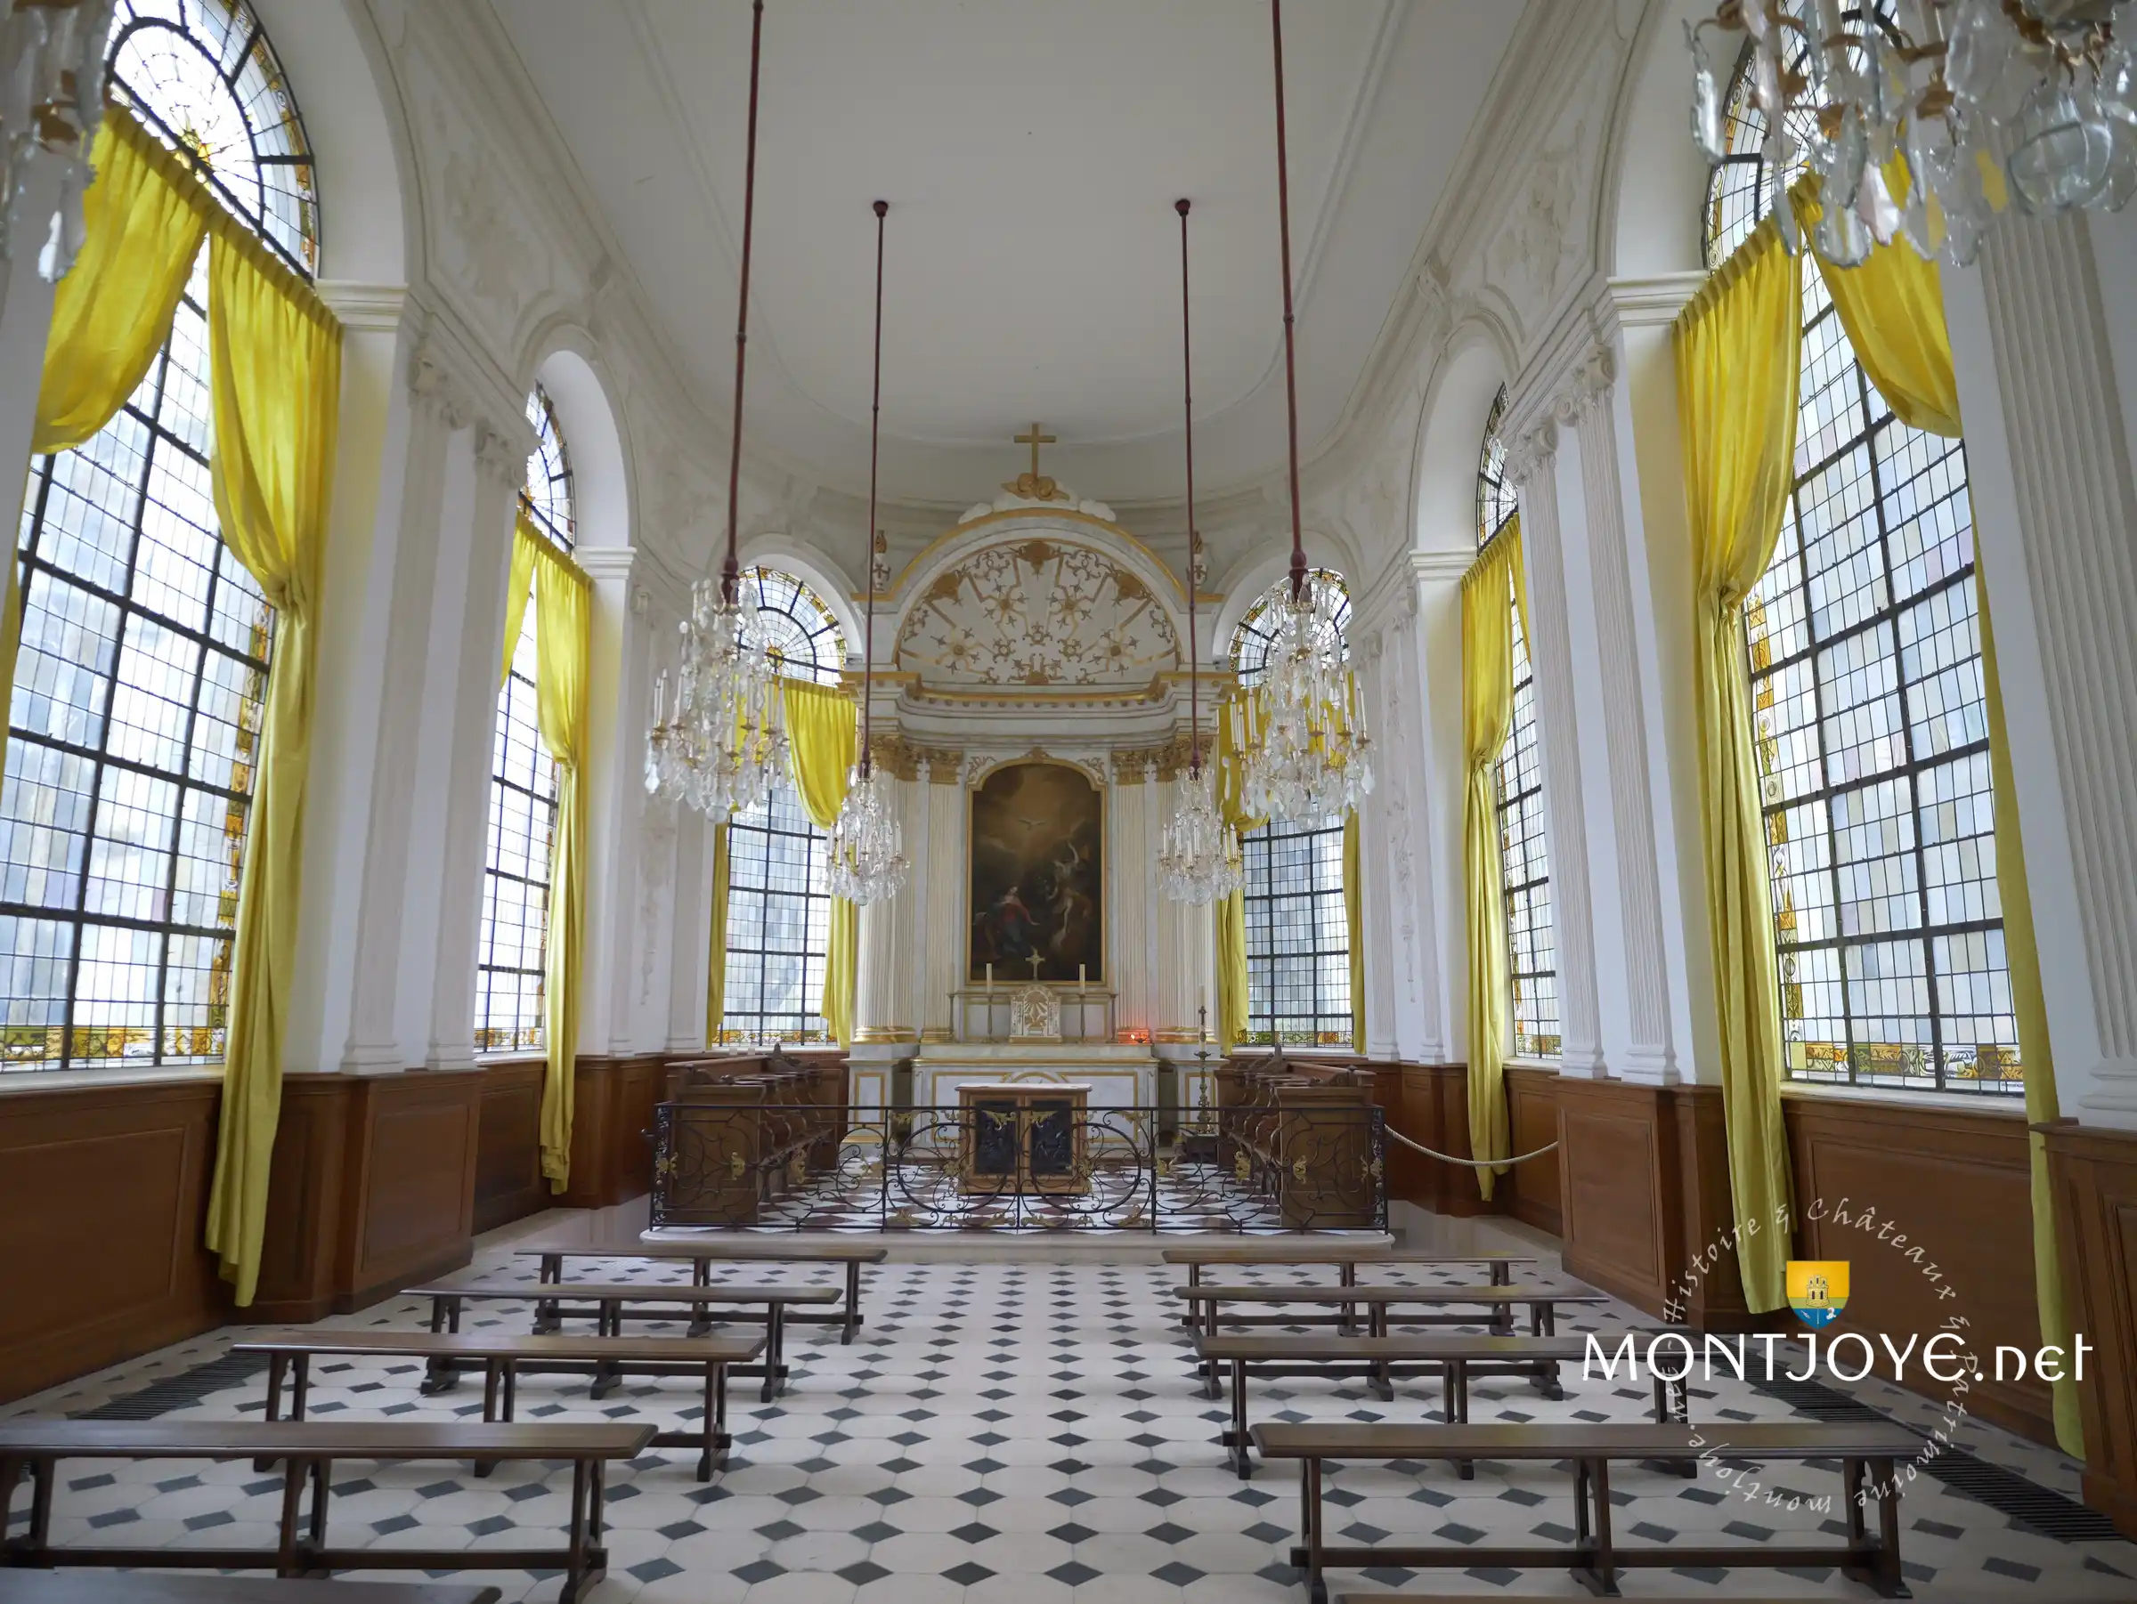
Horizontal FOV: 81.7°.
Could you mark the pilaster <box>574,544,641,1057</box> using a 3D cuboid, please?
[{"bbox_3d":[-4.774,-0.084,12.437,0.650,5.184,0.320,0,-11,-1],"label":"pilaster"}]

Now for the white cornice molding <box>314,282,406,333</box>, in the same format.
[{"bbox_3d":[-4.675,-3.251,8.209,0.611,0.364,0.250,0,-11,-1],"label":"white cornice molding"}]

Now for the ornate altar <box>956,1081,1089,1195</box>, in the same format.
[{"bbox_3d":[-0.420,3.264,11.995,1.287,0.982,0.650,0,-11,-1],"label":"ornate altar"}]

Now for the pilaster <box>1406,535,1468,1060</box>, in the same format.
[{"bbox_3d":[3.867,-0.024,12.548,0.656,5.216,0.320,0,-11,-1],"label":"pilaster"}]

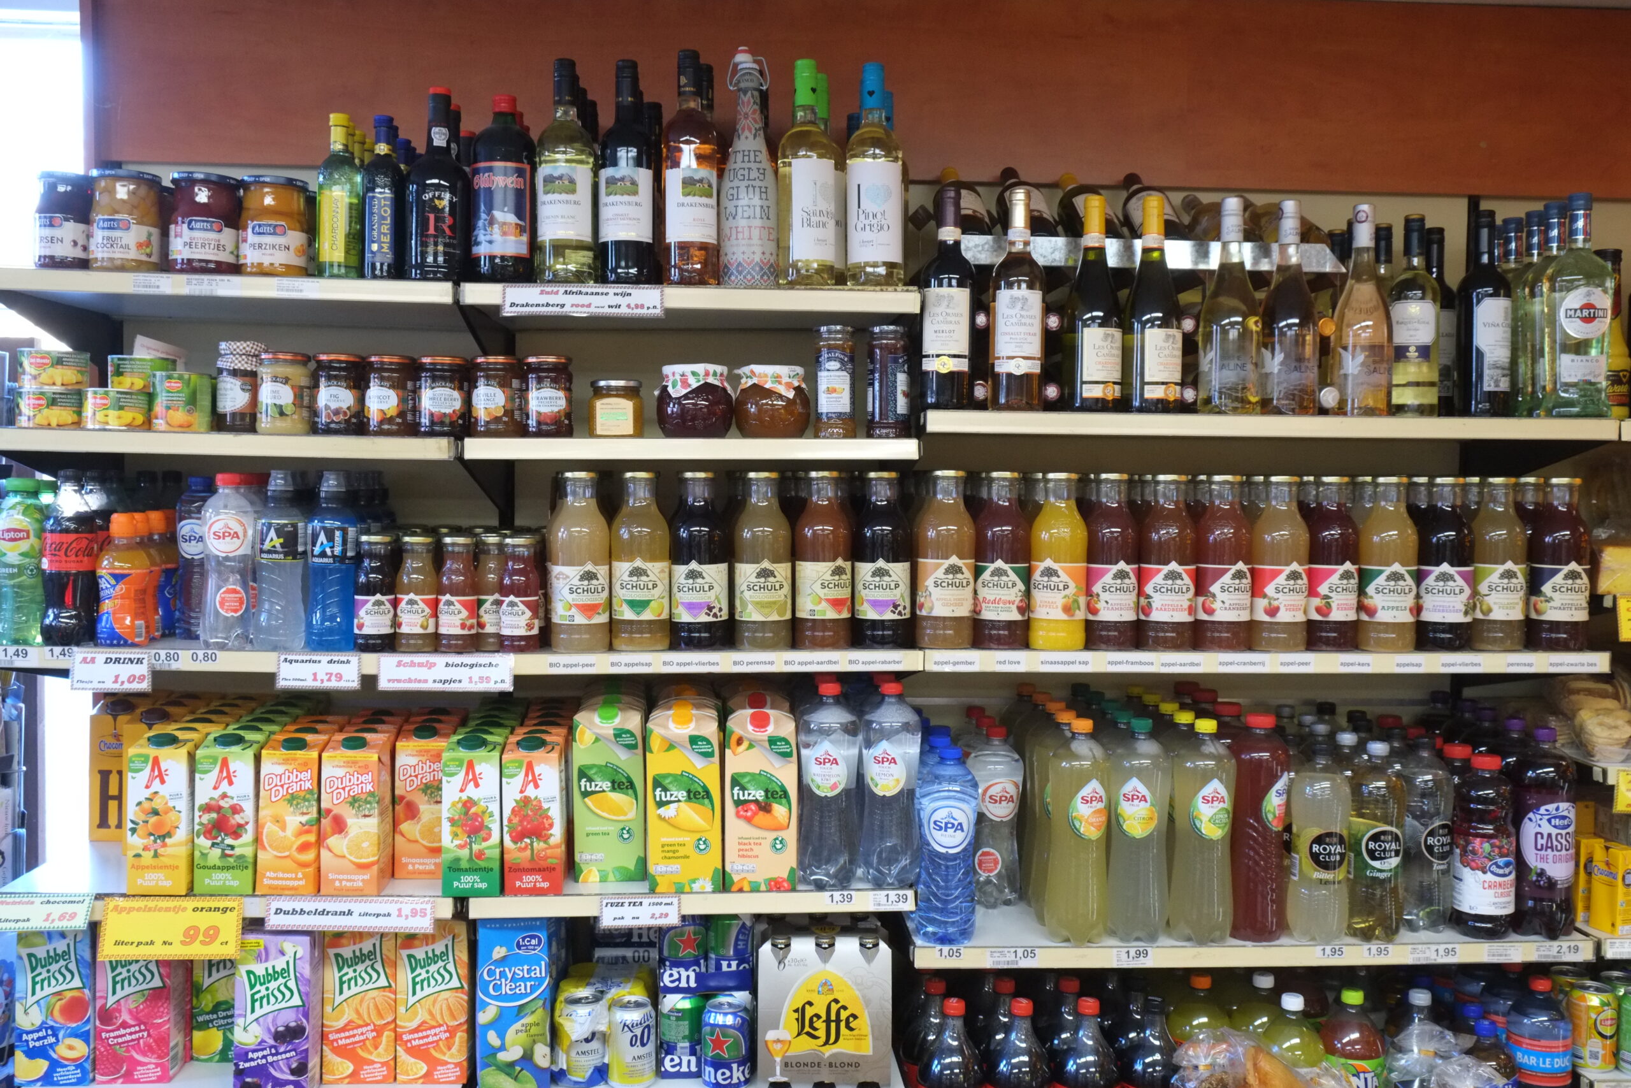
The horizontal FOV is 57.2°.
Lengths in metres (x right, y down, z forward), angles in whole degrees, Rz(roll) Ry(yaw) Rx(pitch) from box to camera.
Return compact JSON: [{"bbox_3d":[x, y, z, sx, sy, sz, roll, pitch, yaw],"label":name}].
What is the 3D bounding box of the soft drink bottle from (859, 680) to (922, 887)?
[{"bbox_3d":[0.109,0.341,2.140,0.088,0.285,0.088,1,3,13],"label":"soft drink bottle"}]

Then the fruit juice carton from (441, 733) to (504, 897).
[{"bbox_3d":[-0.473,0.375,2.079,0.078,0.215,0.068,0,3,-3],"label":"fruit juice carton"}]

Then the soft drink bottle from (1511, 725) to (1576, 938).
[{"bbox_3d":[1.052,0.413,2.152,0.078,0.296,0.078,0,3,-4],"label":"soft drink bottle"}]

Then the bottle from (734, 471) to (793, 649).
[{"bbox_3d":[-0.072,0.022,2.076,0.079,0.244,0.079,0,3,-4],"label":"bottle"}]

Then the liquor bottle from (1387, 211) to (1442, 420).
[{"bbox_3d":[0.862,-0.325,2.153,0.073,0.289,0.073,2,3,25],"label":"liquor bottle"}]

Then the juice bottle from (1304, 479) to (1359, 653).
[{"bbox_3d":[0.743,0.026,2.145,0.079,0.244,0.079,0,3,-12],"label":"juice bottle"}]

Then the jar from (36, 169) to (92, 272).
[{"bbox_3d":[-0.980,-0.423,1.965,0.086,0.130,0.086,0,3,0],"label":"jar"}]

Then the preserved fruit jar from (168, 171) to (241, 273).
[{"bbox_3d":[-0.832,-0.428,2.041,0.089,0.142,0.089,0,4,-3],"label":"preserved fruit jar"}]

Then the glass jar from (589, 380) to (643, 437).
[{"bbox_3d":[-0.274,-0.184,2.061,0.074,0.080,0.074,0,3,-6],"label":"glass jar"}]

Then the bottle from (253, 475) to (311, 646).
[{"bbox_3d":[-0.711,0.023,1.985,0.065,0.237,0.065,-1,3,-15],"label":"bottle"}]

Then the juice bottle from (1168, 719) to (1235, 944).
[{"bbox_3d":[0.558,0.412,2.156,0.086,0.317,0.086,0,3,-4],"label":"juice bottle"}]

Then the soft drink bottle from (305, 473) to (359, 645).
[{"bbox_3d":[-0.660,0.022,2.040,0.067,0.241,0.067,0,3,-8],"label":"soft drink bottle"}]

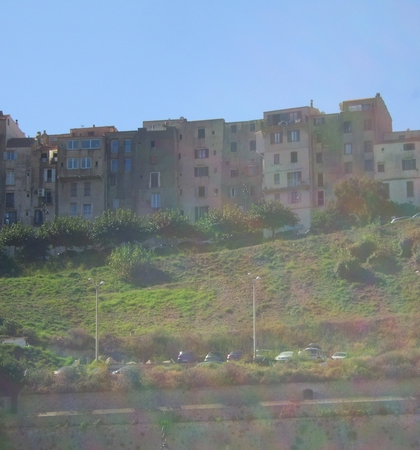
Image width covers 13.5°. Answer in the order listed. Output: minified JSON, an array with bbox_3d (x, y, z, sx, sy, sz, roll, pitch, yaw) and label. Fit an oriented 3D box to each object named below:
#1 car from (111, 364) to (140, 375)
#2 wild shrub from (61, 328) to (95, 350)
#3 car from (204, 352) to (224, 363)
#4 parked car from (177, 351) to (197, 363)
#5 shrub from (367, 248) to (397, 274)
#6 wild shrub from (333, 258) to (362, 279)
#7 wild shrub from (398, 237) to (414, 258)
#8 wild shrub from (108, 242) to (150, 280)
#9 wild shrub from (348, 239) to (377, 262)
[{"bbox_3d":[-8.812,15.798,190.000,4.100,1.450,1.750,0,-9,0],"label":"car"},{"bbox_3d":[-15.513,13.406,207.000,3.900,2.600,3.300,0,-9,0],"label":"wild shrub"},{"bbox_3d":[0.448,14.928,198.000,1.750,1.470,4.100,0,-9,0],"label":"car"},{"bbox_3d":[-2.715,14.966,200.000,1.780,1.500,4.200,0,-9,0],"label":"parked car"},{"bbox_3d":[22.796,4.852,235.000,4.000,3.200,3.700,0,-9,0],"label":"shrub"},{"bbox_3d":[18.354,5.940,236.000,4.000,2.900,3.600,0,-7,0],"label":"wild shrub"},{"bbox_3d":[26.785,3.067,241.000,2.200,2.900,2.100,0,-7,0],"label":"wild shrub"},{"bbox_3d":[-10.675,4.810,233.000,5.600,4.800,5.000,0,-9,0],"label":"wild shrub"},{"bbox_3d":[20.615,3.447,239.000,3.800,3.100,3.600,0,-9,0],"label":"wild shrub"}]

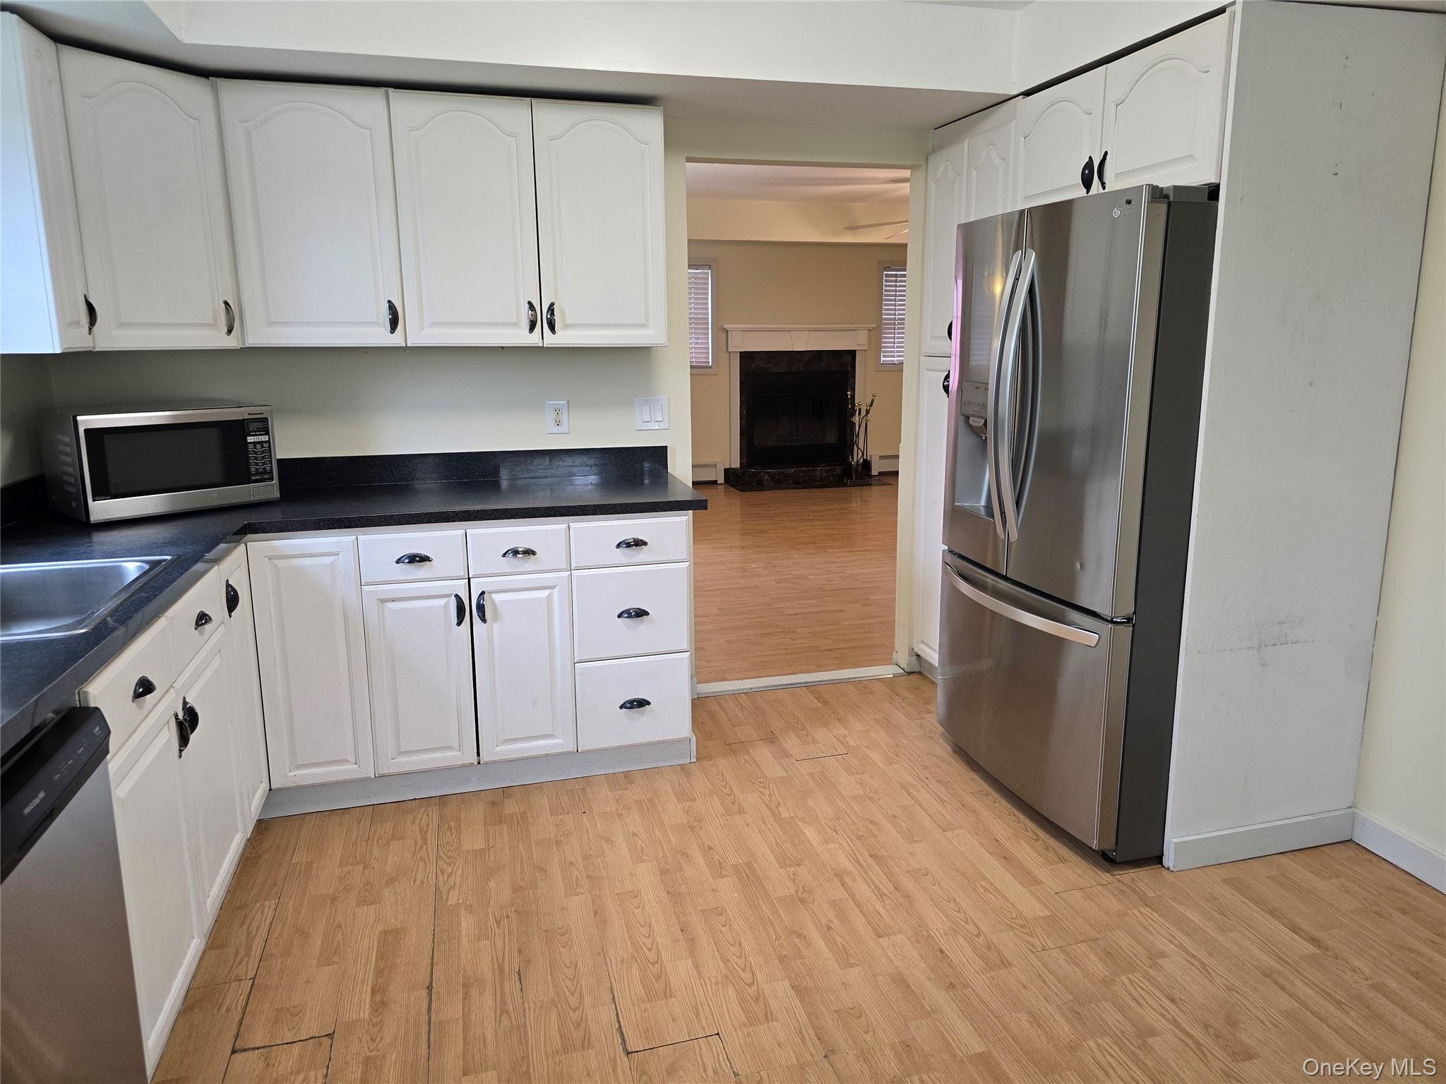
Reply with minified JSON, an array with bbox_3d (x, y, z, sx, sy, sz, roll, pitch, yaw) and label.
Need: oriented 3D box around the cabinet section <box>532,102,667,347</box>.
[{"bbox_3d":[-0.425,-1.018,3.175,0.404,0.733,0.327,-4,11,-16],"label":"cabinet section"}]

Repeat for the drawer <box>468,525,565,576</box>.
[{"bbox_3d":[-0.668,-0.012,3.095,0.301,0.143,0.450,-4,12,-15],"label":"drawer"}]

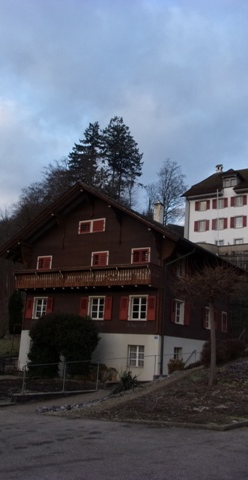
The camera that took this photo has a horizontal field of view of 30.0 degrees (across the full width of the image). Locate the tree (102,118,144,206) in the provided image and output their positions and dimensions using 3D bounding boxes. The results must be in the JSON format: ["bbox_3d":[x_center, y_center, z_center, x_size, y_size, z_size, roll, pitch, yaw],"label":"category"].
[{"bbox_3d":[-0.396,-10.265,76.383,7.100,22.216,6.800,3,-13,0],"label":"tree"}]

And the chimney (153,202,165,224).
[{"bbox_3d":[2.408,-1.827,31.792,0.520,1.576,0.520,-7,-17,36],"label":"chimney"}]

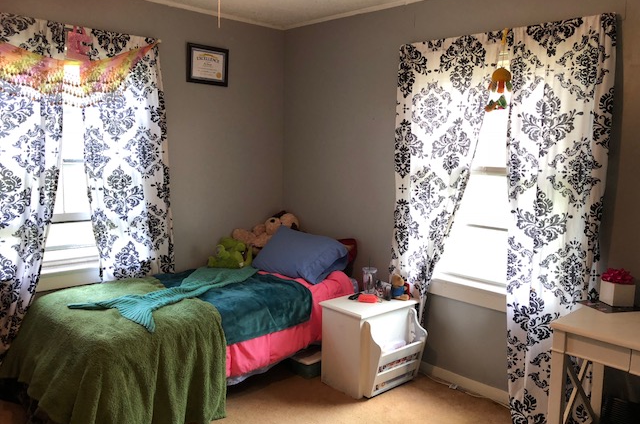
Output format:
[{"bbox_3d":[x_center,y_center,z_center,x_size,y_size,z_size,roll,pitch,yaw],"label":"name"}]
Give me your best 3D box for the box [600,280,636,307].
[{"bbox_3d":[1.423,0.387,2.475,0.103,0.106,0.102,0,8,-4],"label":"box"}]

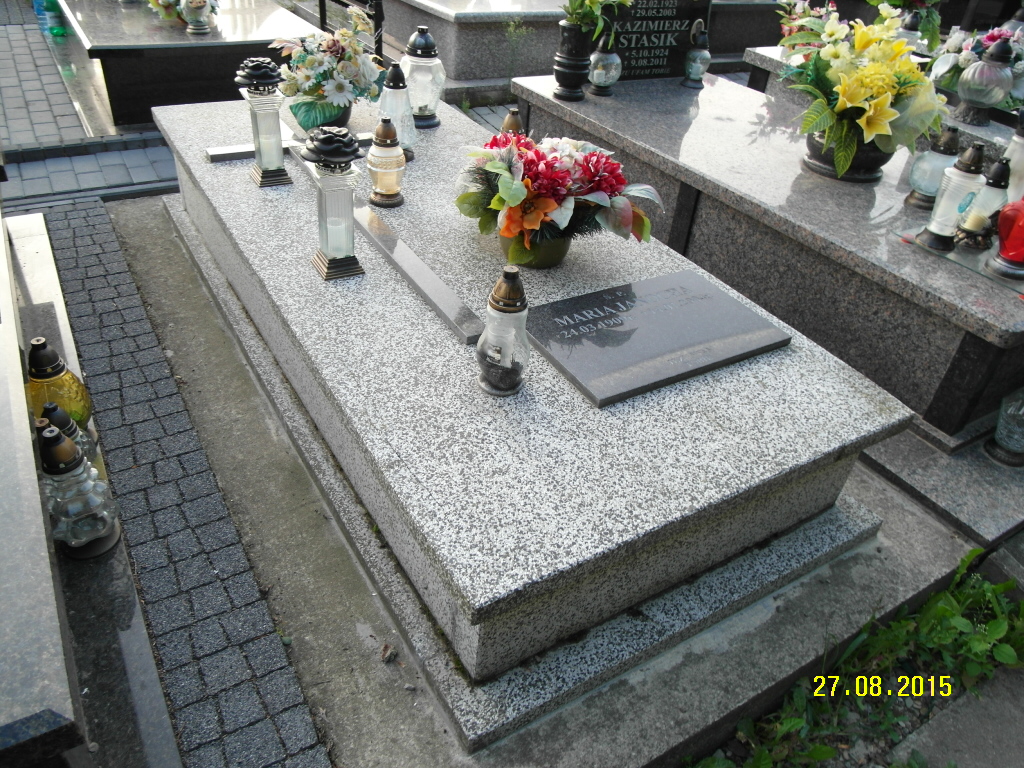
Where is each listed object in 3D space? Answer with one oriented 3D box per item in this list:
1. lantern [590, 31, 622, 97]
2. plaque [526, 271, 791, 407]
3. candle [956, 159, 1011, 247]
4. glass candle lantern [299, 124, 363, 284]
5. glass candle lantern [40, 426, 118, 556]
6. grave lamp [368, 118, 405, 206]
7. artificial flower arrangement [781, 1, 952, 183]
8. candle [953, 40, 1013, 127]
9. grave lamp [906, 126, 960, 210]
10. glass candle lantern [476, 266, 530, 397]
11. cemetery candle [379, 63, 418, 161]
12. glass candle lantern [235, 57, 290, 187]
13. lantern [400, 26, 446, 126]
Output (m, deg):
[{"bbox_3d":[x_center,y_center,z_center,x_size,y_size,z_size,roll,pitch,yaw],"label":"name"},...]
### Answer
[{"bbox_3d":[0.432,-1.469,3.255,0.110,0.245,0.110,6,35,-4],"label":"lantern"},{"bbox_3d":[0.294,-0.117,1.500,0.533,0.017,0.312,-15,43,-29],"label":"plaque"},{"bbox_3d":[1.325,-0.508,1.987,0.105,0.215,0.105,-15,40,-29],"label":"candle"},{"bbox_3d":[-0.404,-0.412,1.614,0.138,0.318,0.138,-15,43,-29],"label":"glass candle lantern"},{"bbox_3d":[-0.731,0.182,1.187,0.120,0.230,0.120,-15,40,-29],"label":"glass candle lantern"},{"bbox_3d":[-0.319,-0.568,1.811,0.104,0.208,0.104,5,34,-3],"label":"grave lamp"},{"bbox_3d":[1.170,-0.935,2.345,0.500,0.450,0.420,-4,35,-15],"label":"artificial flower arrangement"},{"bbox_3d":[1.775,-1.130,2.670,0.200,0.270,0.200,-15,40,-29],"label":"candle"},{"bbox_3d":[1.463,-0.747,2.449,0.132,0.260,0.132,-15,41,-29],"label":"grave lamp"},{"bbox_3d":[-0.002,-0.098,1.330,0.101,0.259,0.101,6,36,-5],"label":"glass candle lantern"},{"bbox_3d":[-0.364,-0.880,2.289,0.130,0.280,0.130,-15,43,-29],"label":"cemetery candle"},{"bbox_3d":[-0.629,-0.669,1.813,0.118,0.290,0.118,-15,40,-29],"label":"glass candle lantern"},{"bbox_3d":[-0.306,-1.110,2.575,0.165,0.326,0.165,6,36,-5],"label":"lantern"}]

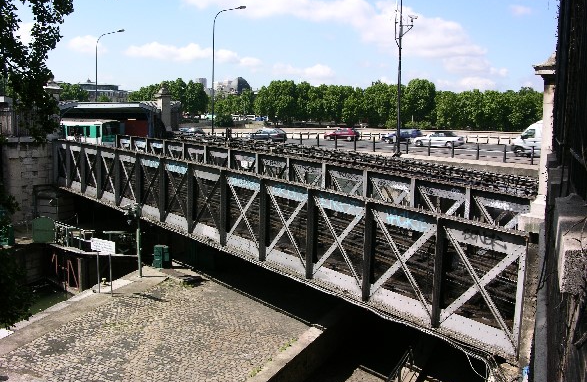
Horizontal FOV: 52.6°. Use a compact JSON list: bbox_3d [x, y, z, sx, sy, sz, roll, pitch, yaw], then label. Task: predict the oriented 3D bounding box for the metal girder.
[{"bbox_3d":[-4.501,0.300,24.141,0.550,2.850,30.217,-7,12,-39],"label":"metal girder"}]

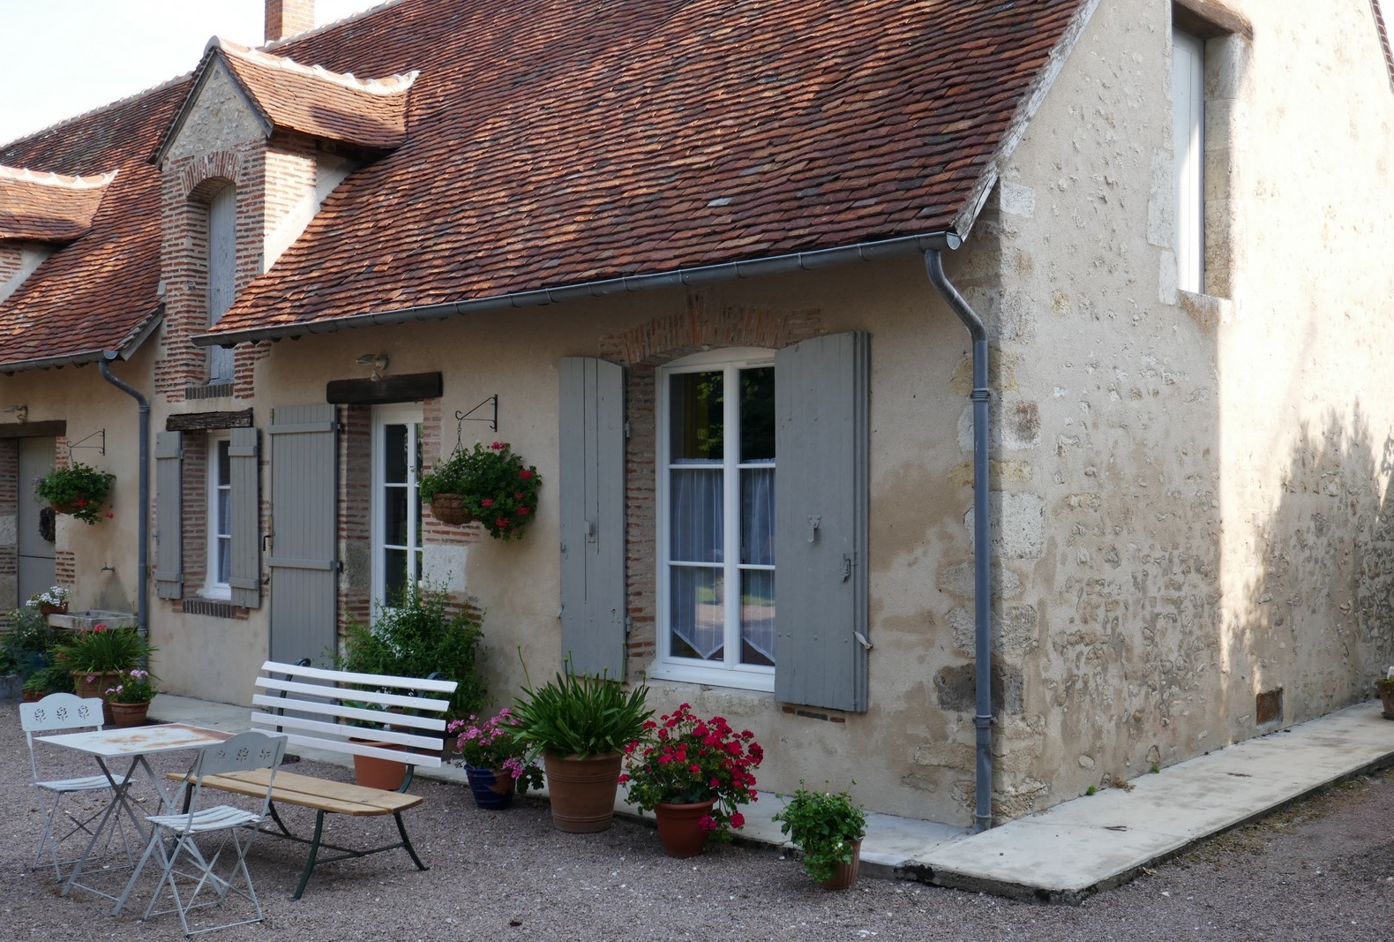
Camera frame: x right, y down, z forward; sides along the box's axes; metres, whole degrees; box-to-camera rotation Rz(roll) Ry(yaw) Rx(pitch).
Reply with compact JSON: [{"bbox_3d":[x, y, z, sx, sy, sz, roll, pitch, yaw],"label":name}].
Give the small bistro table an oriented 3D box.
[{"bbox_3d":[-2.571,1.605,6.728,0.680,0.720,0.680,-1,-1,41],"label":"small bistro table"}]

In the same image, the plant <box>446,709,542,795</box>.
[{"bbox_3d":[-1.198,1.663,8.638,0.560,0.510,0.500,-1,-1,42],"label":"plant"}]

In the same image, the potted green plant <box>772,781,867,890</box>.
[{"bbox_3d":[0.572,1.680,6.747,0.415,0.472,0.415,0,-1,0],"label":"potted green plant"}]

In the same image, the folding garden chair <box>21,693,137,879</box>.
[{"bbox_3d":[-3.000,1.503,7.052,0.415,0.825,0.421,-1,-2,42],"label":"folding garden chair"}]

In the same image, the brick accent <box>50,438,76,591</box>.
[{"bbox_3d":[-6.480,0.447,14.905,0.450,1.600,0.120,-1,-1,42],"label":"brick accent"}]

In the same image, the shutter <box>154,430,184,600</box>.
[{"bbox_3d":[-4.876,0.402,13.390,0.460,1.540,0.060,-1,-1,42],"label":"shutter"}]

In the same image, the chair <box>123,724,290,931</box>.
[{"bbox_3d":[-2.110,1.549,6.357,0.460,0.820,0.430,-1,-1,44],"label":"chair"}]

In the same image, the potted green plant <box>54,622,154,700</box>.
[{"bbox_3d":[-4.896,1.661,11.982,0.800,0.840,0.760,-1,-1,42],"label":"potted green plant"}]

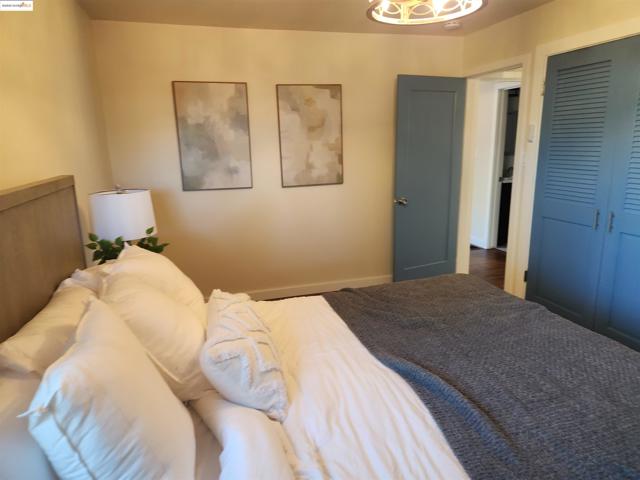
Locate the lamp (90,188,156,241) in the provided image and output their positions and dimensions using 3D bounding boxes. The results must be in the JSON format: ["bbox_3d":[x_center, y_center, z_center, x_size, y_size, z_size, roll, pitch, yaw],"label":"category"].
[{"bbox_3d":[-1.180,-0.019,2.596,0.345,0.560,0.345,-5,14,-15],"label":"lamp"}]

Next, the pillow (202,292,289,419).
[{"bbox_3d":[-0.293,0.395,1.533,0.180,0.360,0.510,-40,21,2],"label":"pillow"}]

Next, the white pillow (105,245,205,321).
[{"bbox_3d":[-0.763,0.250,1.905,0.190,0.500,0.600,-34,20,-6],"label":"white pillow"}]

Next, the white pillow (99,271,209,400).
[{"bbox_3d":[-0.598,0.293,1.644,0.180,0.480,0.510,-36,20,-6],"label":"white pillow"}]

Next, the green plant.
[{"bbox_3d":[-1.103,0.103,2.508,0.360,0.340,0.420,-5,14,-15],"label":"green plant"}]

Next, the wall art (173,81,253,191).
[{"bbox_3d":[-0.913,-0.891,3.698,0.610,0.907,0.030,-5,14,-15],"label":"wall art"}]

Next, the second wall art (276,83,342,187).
[{"bbox_3d":[-0.077,-0.956,3.931,0.602,0.911,0.030,-5,14,-15],"label":"second wall art"}]

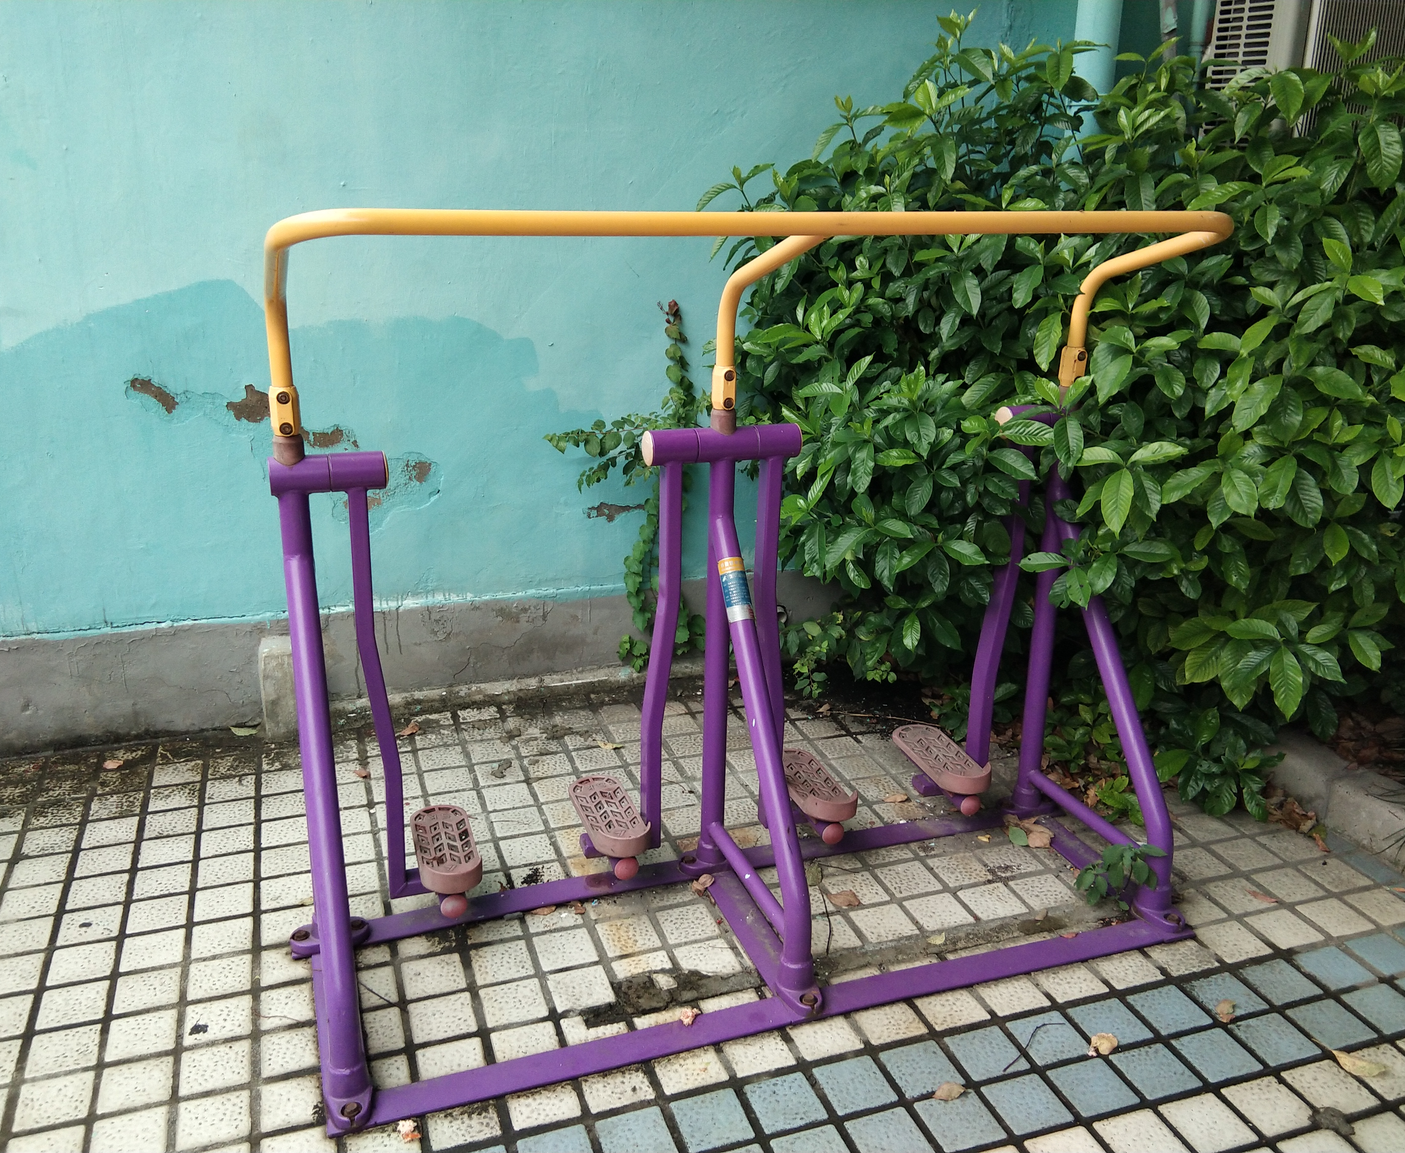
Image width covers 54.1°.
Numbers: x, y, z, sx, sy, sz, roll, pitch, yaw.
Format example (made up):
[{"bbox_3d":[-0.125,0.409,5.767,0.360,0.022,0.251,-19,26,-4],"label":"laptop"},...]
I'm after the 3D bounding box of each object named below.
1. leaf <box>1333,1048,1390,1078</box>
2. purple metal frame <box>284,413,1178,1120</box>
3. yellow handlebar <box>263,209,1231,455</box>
[{"bbox_3d":[1.035,0.759,2.168,0.085,0.018,0.048,17,24,42],"label":"leaf"},{"bbox_3d":[0.097,0.227,2.400,1.603,0.880,0.620,-6,19,-19],"label":"purple metal frame"},{"bbox_3d":[0.096,-0.412,2.287,1.577,0.398,0.427,-6,19,-19],"label":"yellow handlebar"}]

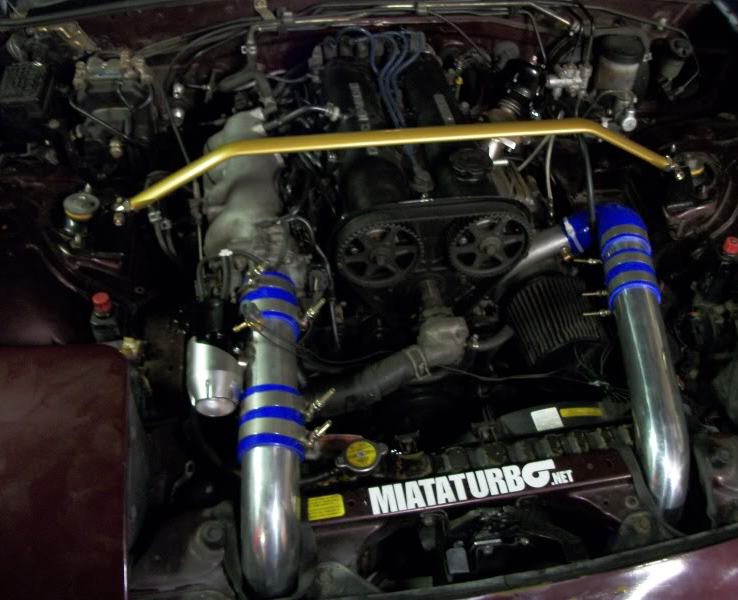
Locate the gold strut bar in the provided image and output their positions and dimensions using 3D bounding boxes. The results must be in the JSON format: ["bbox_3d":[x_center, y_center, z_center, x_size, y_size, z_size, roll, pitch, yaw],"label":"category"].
[{"bbox_3d":[0.074,-0.200,1.076,0.850,0.113,0.030,-6,46,-9],"label":"gold strut bar"}]

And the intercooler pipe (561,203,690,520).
[{"bbox_3d":[0.323,0.057,0.970,0.130,0.165,0.450,3,45,0],"label":"intercooler pipe"}]

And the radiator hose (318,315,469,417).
[{"bbox_3d":[0.030,0.093,0.964,0.250,0.085,0.085,-23,51,-24],"label":"radiator hose"}]

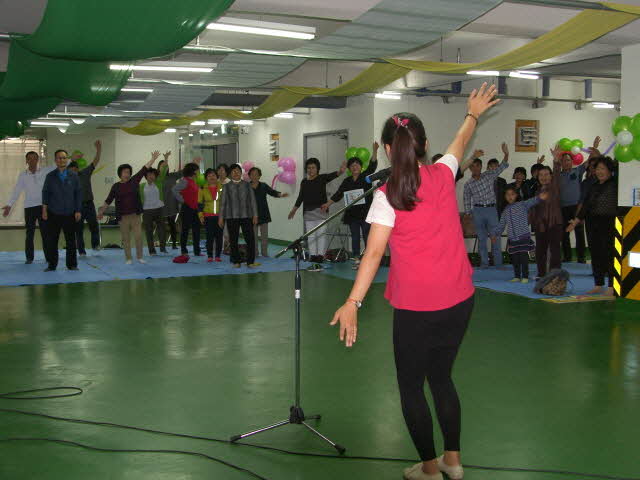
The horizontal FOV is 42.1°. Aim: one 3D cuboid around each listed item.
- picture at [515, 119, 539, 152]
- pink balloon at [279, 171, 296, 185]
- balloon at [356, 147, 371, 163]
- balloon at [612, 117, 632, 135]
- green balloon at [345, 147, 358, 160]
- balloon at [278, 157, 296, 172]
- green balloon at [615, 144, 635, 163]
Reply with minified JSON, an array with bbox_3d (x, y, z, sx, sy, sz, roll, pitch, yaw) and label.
[{"bbox_3d":[3.785,-1.898,15.200,0.500,0.590,0.050,-2,5,-24],"label":"picture"},{"bbox_3d":[-0.648,-1.247,16.600,0.320,0.260,0.290,0,4,-2],"label":"pink balloon"},{"bbox_3d":[0.753,-1.488,14.400,0.235,0.250,0.235,0,4,3],"label":"balloon"},{"bbox_3d":[3.239,-1.216,8.900,0.210,0.205,0.210,2,4,20],"label":"balloon"},{"bbox_3d":[0.545,-1.497,14.400,0.235,0.250,0.235,0,4,2],"label":"green balloon"},{"bbox_3d":[-0.648,-1.510,16.600,0.320,0.280,0.290,0,4,-2],"label":"balloon"},{"bbox_3d":[3.257,-0.931,8.900,0.210,0.205,0.210,2,5,20],"label":"green balloon"}]

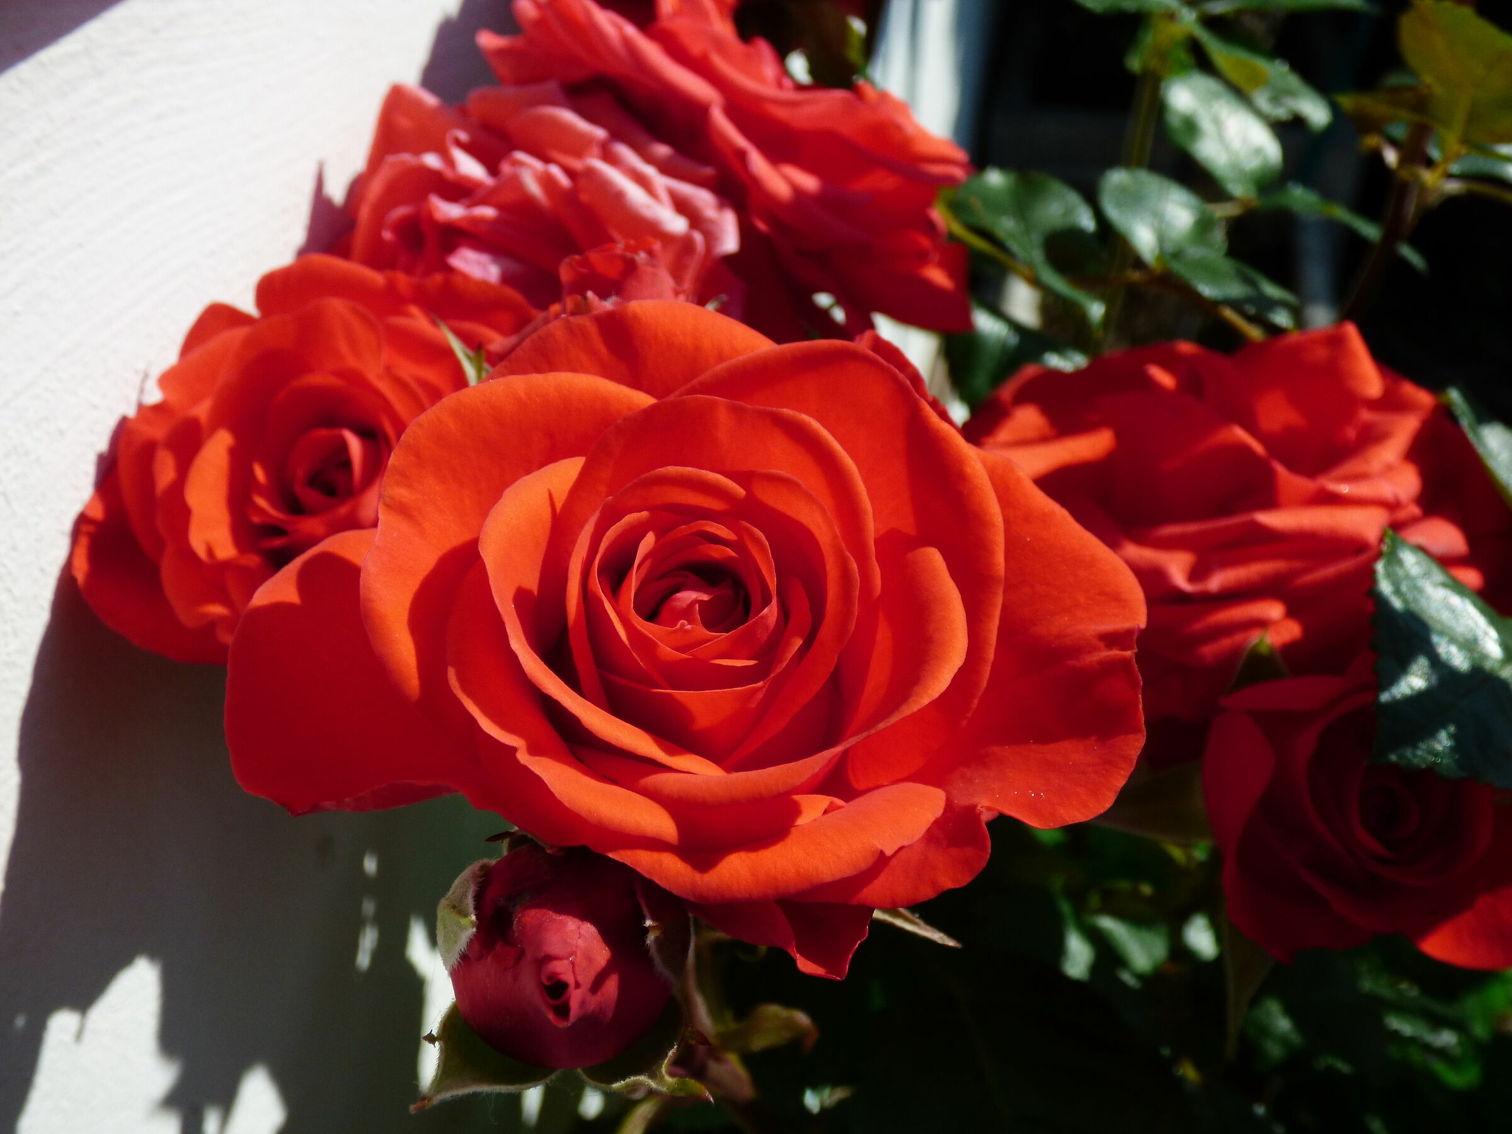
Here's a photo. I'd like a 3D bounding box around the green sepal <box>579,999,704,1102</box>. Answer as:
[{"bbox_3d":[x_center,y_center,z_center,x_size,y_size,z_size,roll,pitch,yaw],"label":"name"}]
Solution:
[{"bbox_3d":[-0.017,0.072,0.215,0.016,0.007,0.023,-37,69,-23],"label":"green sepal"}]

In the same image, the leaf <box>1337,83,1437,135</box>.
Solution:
[{"bbox_3d":[0.152,-0.111,0.347,0.031,0.006,0.020,-2,34,-29],"label":"leaf"}]

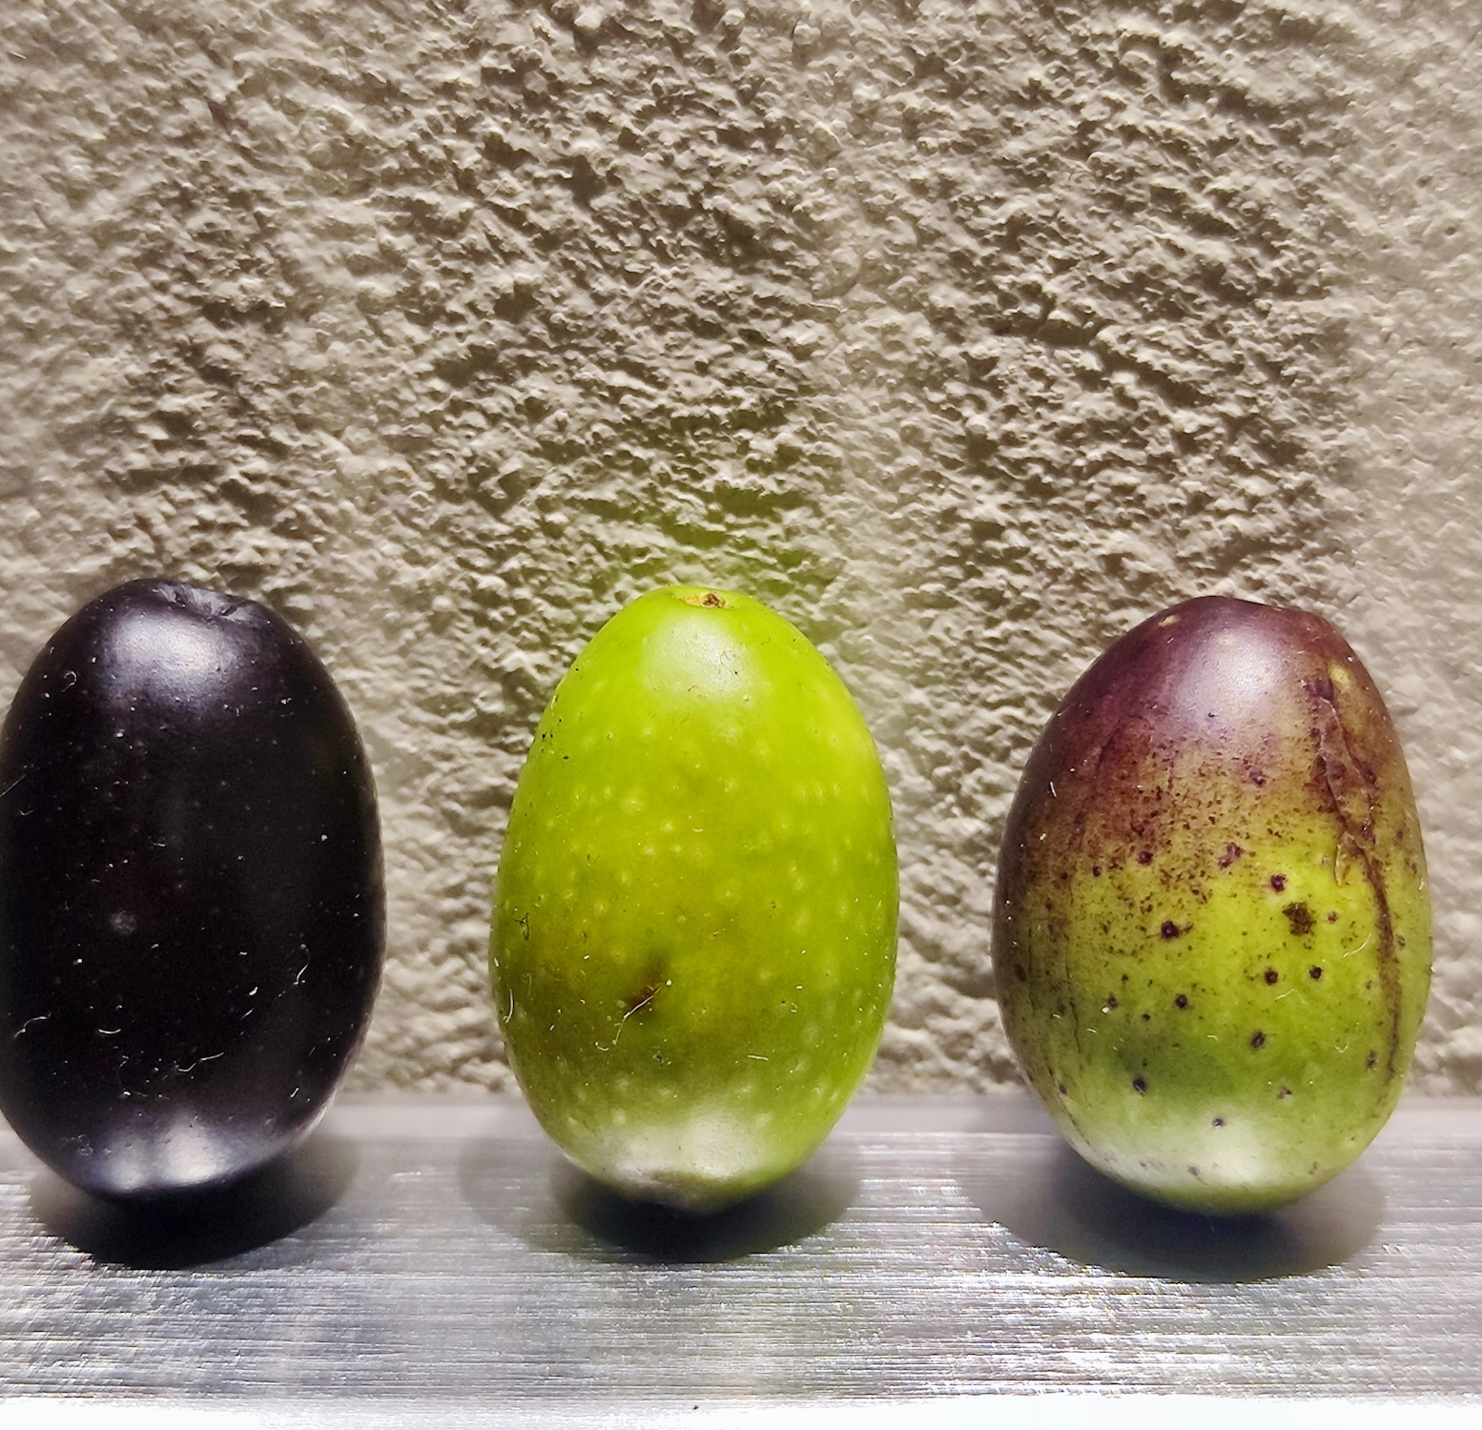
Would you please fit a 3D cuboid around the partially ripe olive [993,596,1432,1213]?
[{"bbox_3d":[0.018,0.007,0.050,0.016,0.024,0.016,0,5,0],"label":"partially ripe olive"}]

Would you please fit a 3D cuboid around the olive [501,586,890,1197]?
[{"bbox_3d":[-0.002,0.007,0.050,0.016,0.024,0.016,0,5,0],"label":"olive"}]

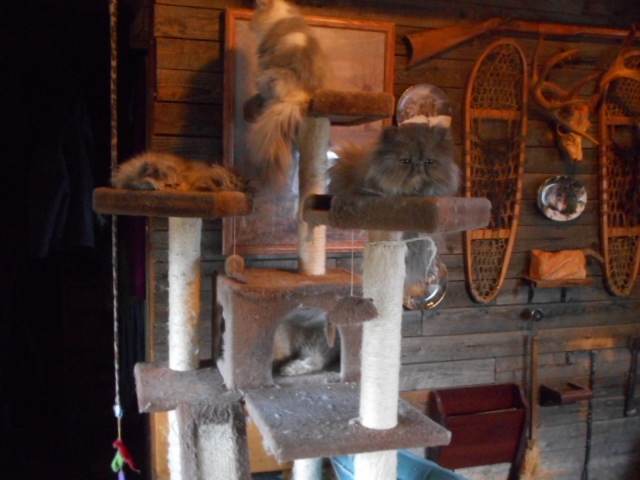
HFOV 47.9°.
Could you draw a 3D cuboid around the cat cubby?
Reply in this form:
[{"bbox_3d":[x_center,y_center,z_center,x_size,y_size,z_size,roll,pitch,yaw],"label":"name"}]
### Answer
[{"bbox_3d":[-0.084,0.236,2.043,0.397,0.250,0.360,-1,6,-19],"label":"cat cubby"}]

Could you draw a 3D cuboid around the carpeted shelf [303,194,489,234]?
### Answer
[{"bbox_3d":[0.152,-0.068,1.544,0.365,0.068,0.410,-1,6,-19],"label":"carpeted shelf"}]

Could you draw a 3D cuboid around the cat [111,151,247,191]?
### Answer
[{"bbox_3d":[-0.355,-0.155,1.822,0.325,0.135,0.260,1,6,-6],"label":"cat"}]

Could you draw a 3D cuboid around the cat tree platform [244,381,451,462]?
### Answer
[{"bbox_3d":[0.040,0.412,1.692,0.380,0.030,0.410,-1,6,-19],"label":"cat tree platform"}]

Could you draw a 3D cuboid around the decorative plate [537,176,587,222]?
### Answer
[{"bbox_3d":[0.907,-0.152,2.704,0.224,0.178,0.025,-1,6,-19],"label":"decorative plate"}]

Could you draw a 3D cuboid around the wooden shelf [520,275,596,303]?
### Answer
[{"bbox_3d":[0.886,0.195,2.697,0.250,0.100,0.100,-1,6,-19],"label":"wooden shelf"}]

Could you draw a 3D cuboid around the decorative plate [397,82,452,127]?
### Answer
[{"bbox_3d":[0.360,-0.430,2.485,0.214,0.214,0.025,-1,6,-19],"label":"decorative plate"}]

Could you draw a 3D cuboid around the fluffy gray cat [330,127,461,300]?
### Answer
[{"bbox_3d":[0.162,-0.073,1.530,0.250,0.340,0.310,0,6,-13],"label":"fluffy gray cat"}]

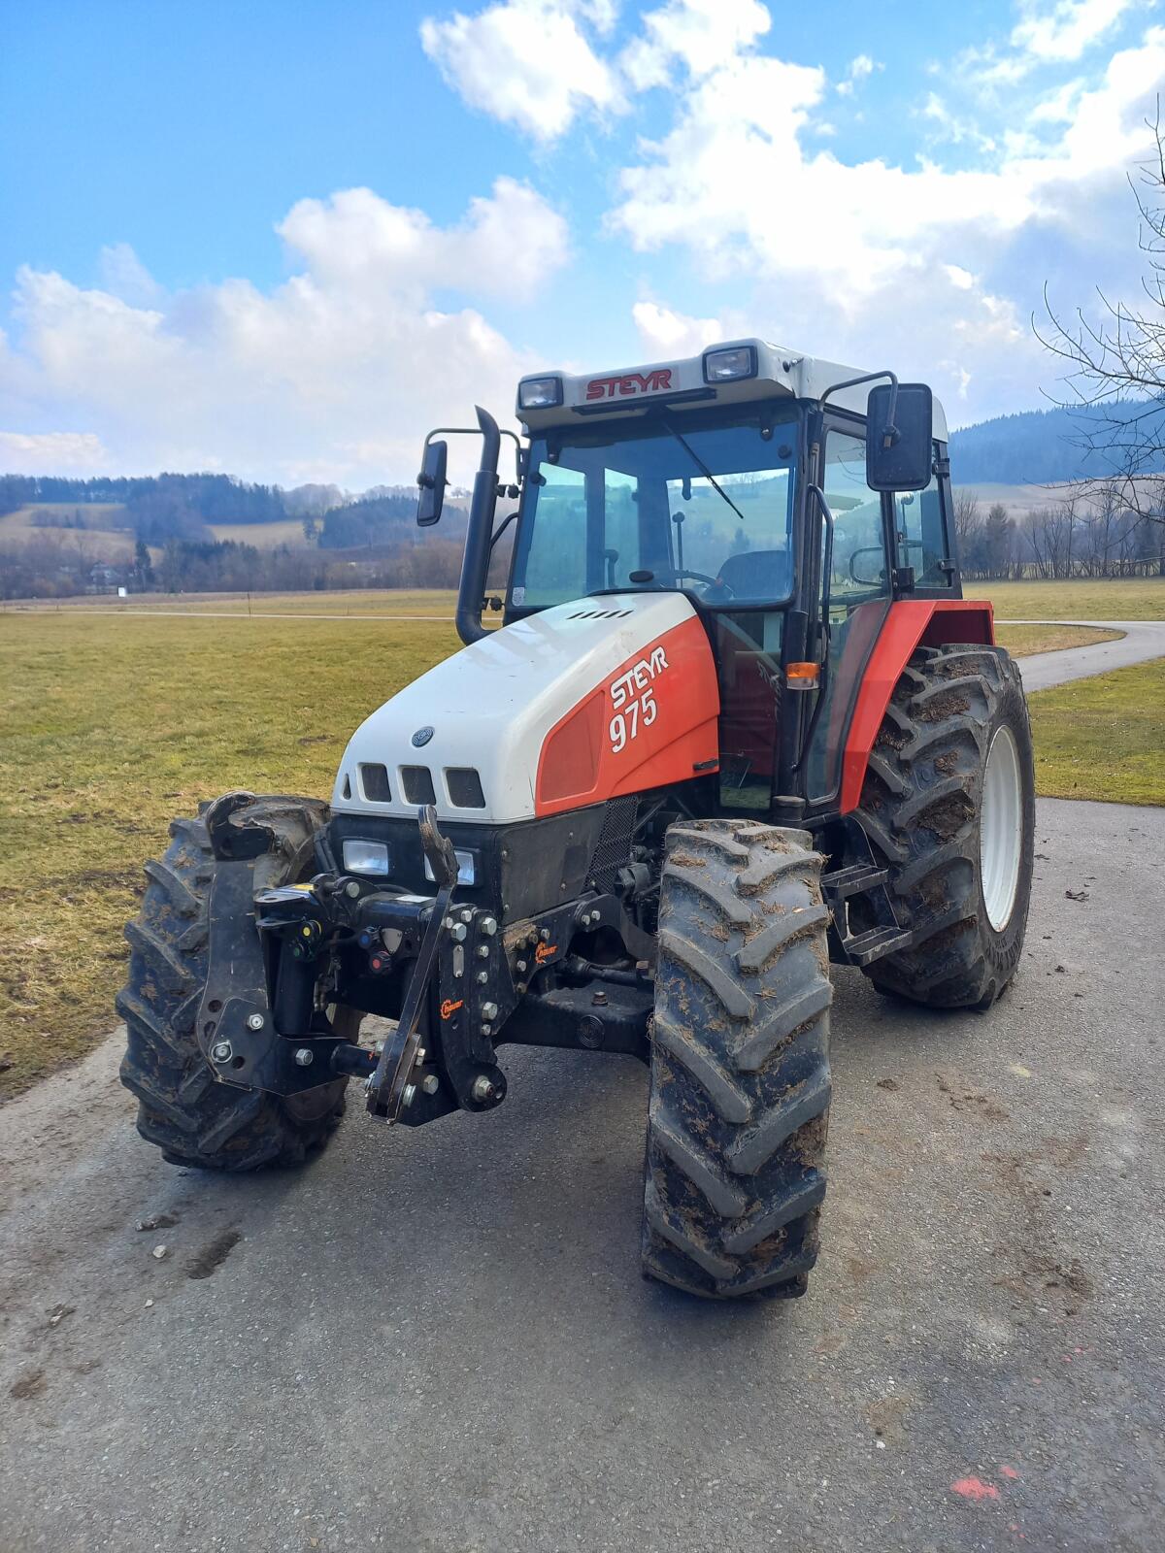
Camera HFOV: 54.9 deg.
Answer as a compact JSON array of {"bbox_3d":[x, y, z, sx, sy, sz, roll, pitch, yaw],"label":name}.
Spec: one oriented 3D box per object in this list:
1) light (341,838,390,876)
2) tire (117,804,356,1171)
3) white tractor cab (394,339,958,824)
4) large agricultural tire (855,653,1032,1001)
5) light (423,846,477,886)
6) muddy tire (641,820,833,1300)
[{"bbox_3d":[-0.603,0.230,3.230,0.170,0.095,0.090,3,10,30],"label":"light"},{"bbox_3d":[-1.080,0.674,3.820,0.390,1.210,1.210,-1,9,9],"label":"tire"},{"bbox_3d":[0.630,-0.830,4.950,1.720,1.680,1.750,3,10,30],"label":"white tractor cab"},{"bbox_3d":[1.613,0.212,4.920,0.465,1.560,1.560,3,10,30],"label":"large agricultural tire"},{"bbox_3d":[-0.347,0.244,3.085,0.170,0.095,0.090,3,10,30],"label":"light"},{"bbox_3d":[0.385,0.731,2.980,0.390,1.215,1.215,-1,9,5],"label":"muddy tire"}]

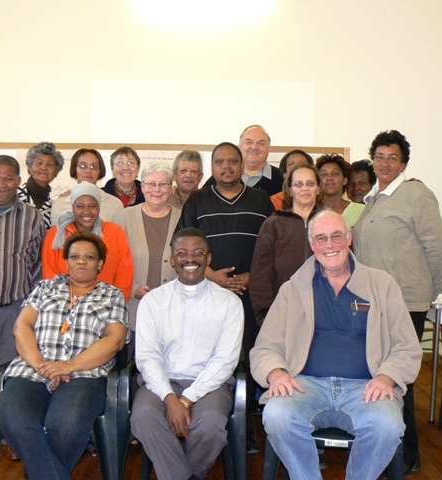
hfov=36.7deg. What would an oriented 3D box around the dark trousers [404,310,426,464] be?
[{"bbox_3d":[0.881,0.671,3.424,0.400,0.960,0.320,3,4,42],"label":"dark trousers"}]

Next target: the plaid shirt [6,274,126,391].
[{"bbox_3d":[-0.719,0.434,3.160,0.540,0.540,0.360,6,-8,-4],"label":"plaid shirt"}]

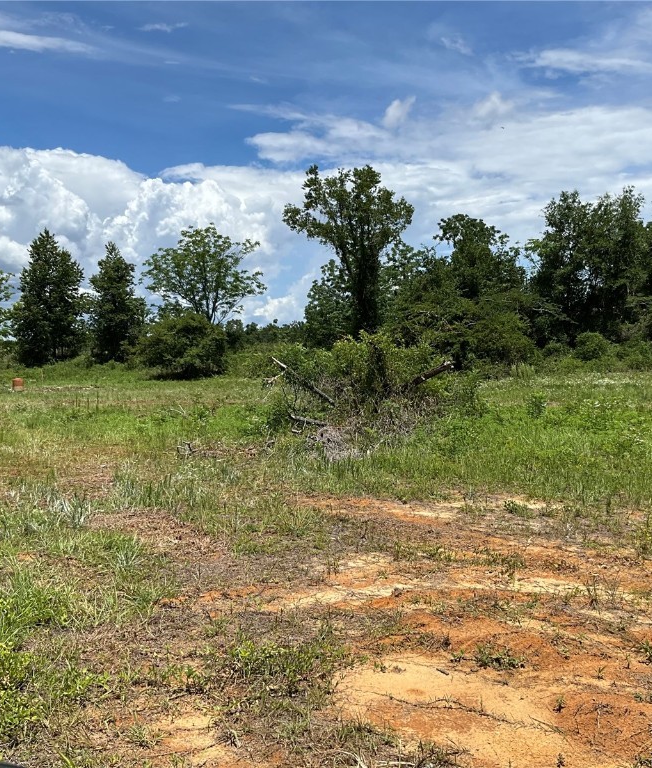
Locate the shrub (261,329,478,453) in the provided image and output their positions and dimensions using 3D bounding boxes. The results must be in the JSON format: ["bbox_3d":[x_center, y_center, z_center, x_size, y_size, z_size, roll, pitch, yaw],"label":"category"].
[{"bbox_3d":[0.830,0.100,15.200,3.700,2.000,2.800,0,2,0],"label":"shrub"}]

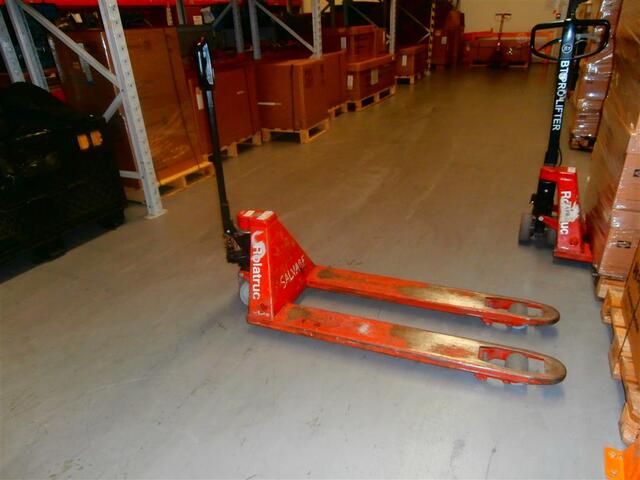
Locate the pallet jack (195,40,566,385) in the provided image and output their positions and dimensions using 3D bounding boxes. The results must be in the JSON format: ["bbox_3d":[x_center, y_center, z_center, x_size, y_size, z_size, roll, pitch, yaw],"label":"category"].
[{"bbox_3d":[0.226,-0.163,1.780,1.530,1.220,0.530,8,28,20],"label":"pallet jack"}]

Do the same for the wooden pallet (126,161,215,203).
[{"bbox_3d":[-1.498,-0.578,4.018,0.680,0.144,0.780,11,29,26],"label":"wooden pallet"}]

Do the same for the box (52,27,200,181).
[{"bbox_3d":[-1.544,-1.117,3.668,0.620,1.130,0.740,11,29,26],"label":"box"}]

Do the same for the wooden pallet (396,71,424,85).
[{"bbox_3d":[1.863,-3.682,10.031,0.800,0.144,1.160,9,29,23],"label":"wooden pallet"}]

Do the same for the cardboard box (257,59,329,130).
[{"bbox_3d":[-0.535,-1.789,5.425,1.020,0.706,0.740,9,29,23],"label":"cardboard box"}]

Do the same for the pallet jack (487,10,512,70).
[{"bbox_3d":[4.841,-5.241,11.705,0.530,1.220,1.530,9,29,23],"label":"pallet jack"}]

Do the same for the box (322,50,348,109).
[{"bbox_3d":[-0.188,-2.276,6.381,0.800,0.710,1.100,9,29,23],"label":"box"}]

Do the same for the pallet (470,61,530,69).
[{"bbox_3d":[4.889,-4.782,11.991,1.400,0.144,1.000,9,29,23],"label":"pallet"}]

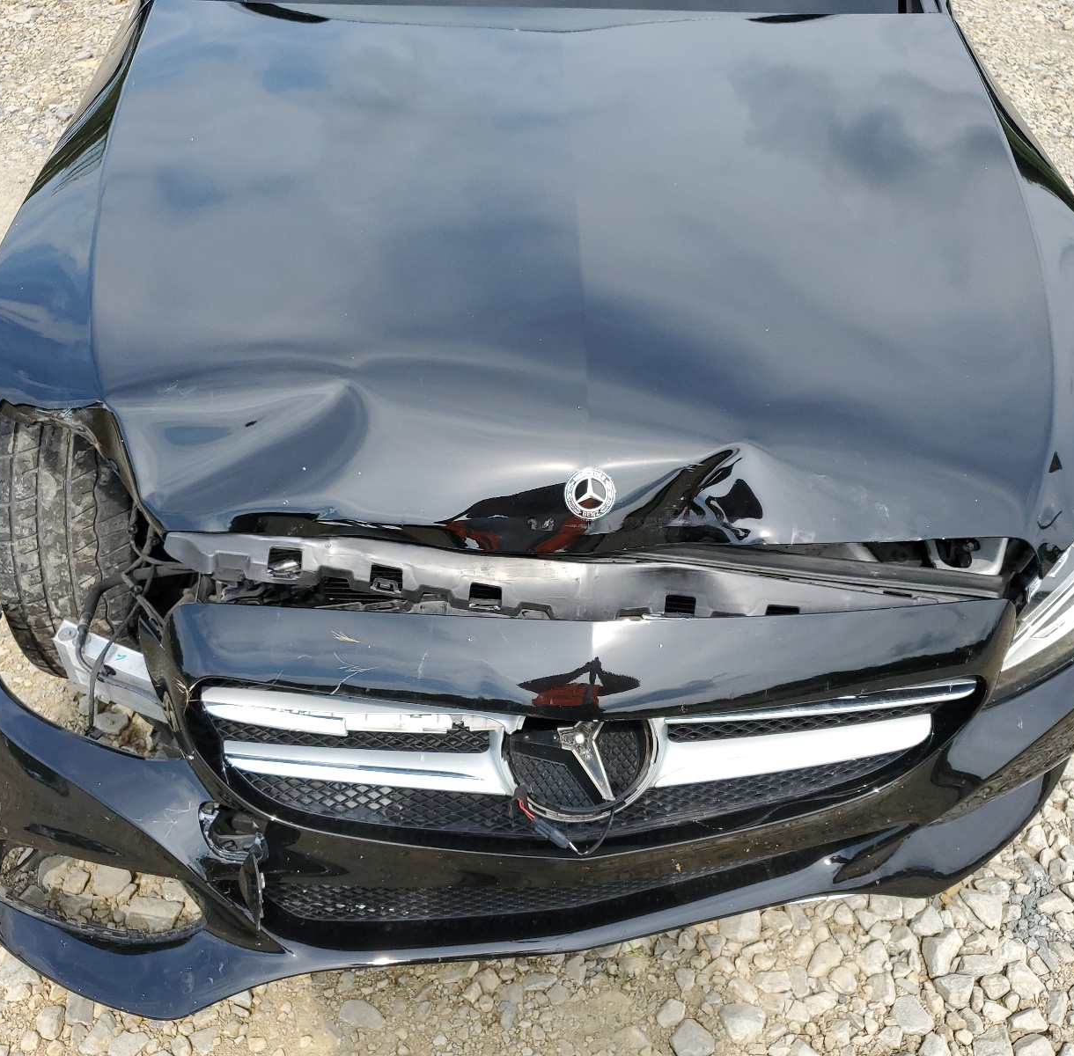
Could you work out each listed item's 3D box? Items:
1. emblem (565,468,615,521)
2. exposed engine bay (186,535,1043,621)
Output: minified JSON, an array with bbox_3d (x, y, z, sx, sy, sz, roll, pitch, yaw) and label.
[{"bbox_3d":[0.059,-0.038,1.180,0.057,0.057,0.008,0,3,3],"label":"emblem"},{"bbox_3d":[0.063,0.059,1.280,1.000,0.100,0.130,1,42,1],"label":"exposed engine bay"}]

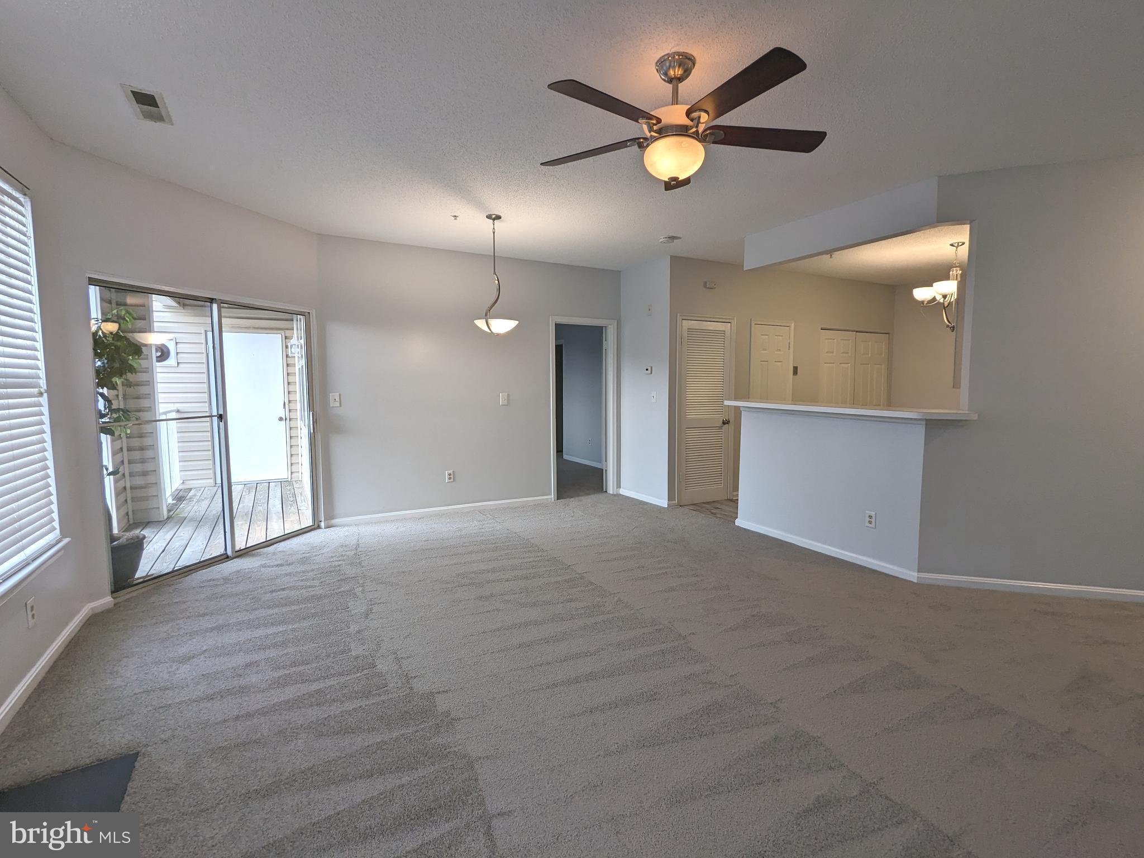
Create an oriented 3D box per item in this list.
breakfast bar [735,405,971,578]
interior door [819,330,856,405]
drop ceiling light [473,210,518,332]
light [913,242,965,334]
[{"bbox_3d":[2.135,0.413,4.361,0.500,1.180,2.040,-3,6,-28],"label":"breakfast bar"},{"bbox_3d":[3.515,-0.271,7.059,0.730,2.040,0.045,-3,6,-28],"label":"interior door"},{"bbox_3d":[-0.636,-1.264,4.367,0.365,0.955,0.365,0,5,0],"label":"drop ceiling light"},{"bbox_3d":[3.768,-1.387,5.209,0.660,0.850,0.660,-3,6,-28],"label":"light"}]

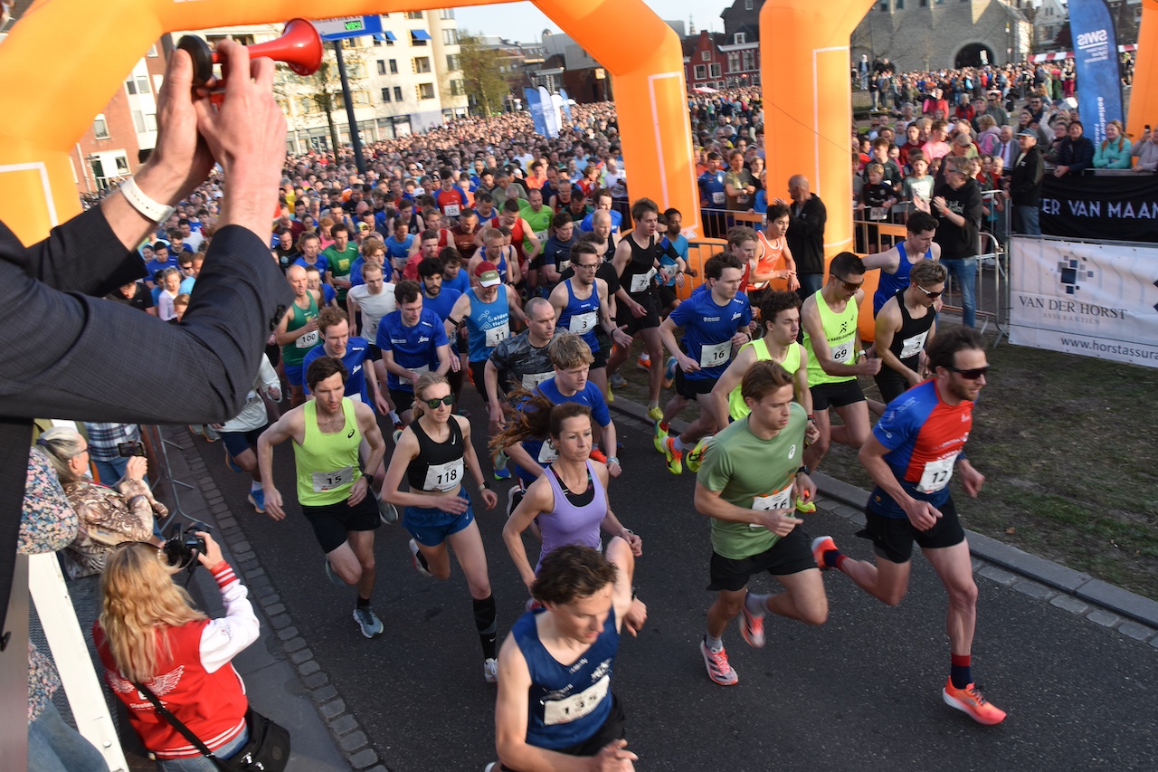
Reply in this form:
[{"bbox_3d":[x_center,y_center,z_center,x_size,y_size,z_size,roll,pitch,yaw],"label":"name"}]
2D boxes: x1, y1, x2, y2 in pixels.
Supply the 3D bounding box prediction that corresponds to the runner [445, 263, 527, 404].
[{"bbox_3d":[-0.682,-0.193,6.936,0.620,1.680,0.700,-14,21,-25],"label":"runner"}]

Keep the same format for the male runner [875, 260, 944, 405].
[{"bbox_3d":[2.033,0.032,5.500,0.580,1.700,0.750,-18,22,-33],"label":"male runner"}]

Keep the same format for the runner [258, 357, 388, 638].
[{"bbox_3d":[-1.216,0.611,4.705,0.640,1.670,0.800,-13,20,-21],"label":"runner"}]

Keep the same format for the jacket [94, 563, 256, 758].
[{"bbox_3d":[-1.275,0.877,2.841,0.540,0.600,0.450,-1,19,11],"label":"jacket"}]

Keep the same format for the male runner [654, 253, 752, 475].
[{"bbox_3d":[0.908,-0.072,6.084,0.600,1.720,0.850,-19,23,-35],"label":"male runner"}]

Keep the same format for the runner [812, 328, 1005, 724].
[{"bbox_3d":[1.415,0.565,3.833,0.620,1.790,1.020,-19,21,-32],"label":"runner"}]

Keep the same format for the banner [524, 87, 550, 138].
[{"bbox_3d":[-1.352,-8.860,30.737,0.850,3.550,0.200,-10,18,-10],"label":"banner"}]

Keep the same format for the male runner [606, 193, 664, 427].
[{"bbox_3d":[0.550,-0.646,7.349,0.580,1.830,0.750,-17,22,-29],"label":"male runner"}]

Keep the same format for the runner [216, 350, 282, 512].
[{"bbox_3d":[-2.445,0.241,6.345,0.620,1.770,0.900,-16,20,-26],"label":"runner"}]

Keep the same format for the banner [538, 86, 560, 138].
[{"bbox_3d":[-0.760,-7.343,26.001,0.600,3.000,0.080,-10,19,-14],"label":"banner"}]

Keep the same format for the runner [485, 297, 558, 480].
[{"bbox_3d":[-0.327,0.169,5.826,0.600,1.640,0.800,-19,23,-36],"label":"runner"}]

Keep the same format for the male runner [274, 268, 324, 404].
[{"bbox_3d":[-2.331,-0.197,7.637,0.600,1.770,0.780,-16,20,-26],"label":"male runner"}]

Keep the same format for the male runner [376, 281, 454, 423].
[{"bbox_3d":[-1.097,0.103,6.211,0.620,1.790,0.800,-16,20,-25],"label":"male runner"}]

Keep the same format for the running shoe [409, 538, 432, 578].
[{"bbox_3d":[-0.881,0.970,4.863,0.100,0.265,0.115,-17,2,-29],"label":"running shoe"}]

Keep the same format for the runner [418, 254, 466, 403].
[{"bbox_3d":[-1.055,-0.273,7.259,0.560,1.690,0.650,-13,20,-23],"label":"runner"}]

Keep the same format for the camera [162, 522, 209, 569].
[{"bbox_3d":[-1.376,0.550,3.042,0.140,0.110,0.140,-6,19,-1],"label":"camera"}]

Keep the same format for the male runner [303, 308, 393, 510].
[{"bbox_3d":[-1.505,0.255,5.895,0.600,1.680,0.680,-16,22,-26],"label":"male runner"}]

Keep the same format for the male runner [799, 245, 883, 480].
[{"bbox_3d":[1.638,0.025,5.420,0.580,1.770,0.800,-17,21,-28],"label":"male runner"}]

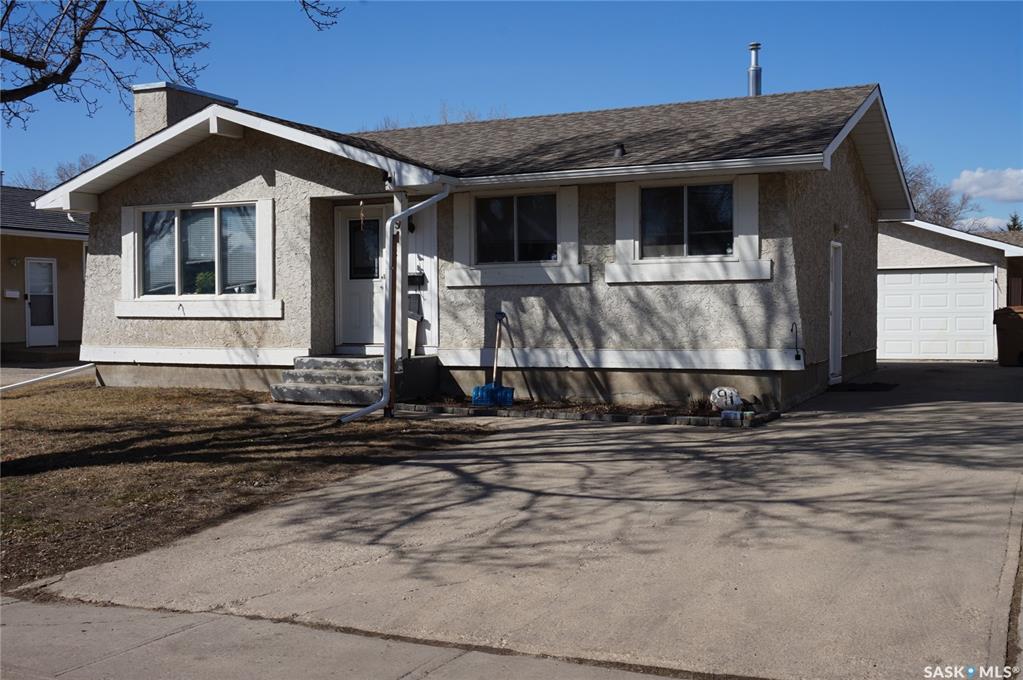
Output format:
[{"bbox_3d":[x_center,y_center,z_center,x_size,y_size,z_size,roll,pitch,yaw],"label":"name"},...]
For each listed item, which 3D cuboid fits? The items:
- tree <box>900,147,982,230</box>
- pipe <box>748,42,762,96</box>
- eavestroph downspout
[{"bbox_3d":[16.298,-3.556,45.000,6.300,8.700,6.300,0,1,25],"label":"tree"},{"bbox_3d":[4.119,-4.548,18.696,0.225,0.954,0.225,0,1,25],"label":"pipe"},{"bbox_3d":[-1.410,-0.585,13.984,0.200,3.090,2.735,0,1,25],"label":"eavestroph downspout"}]

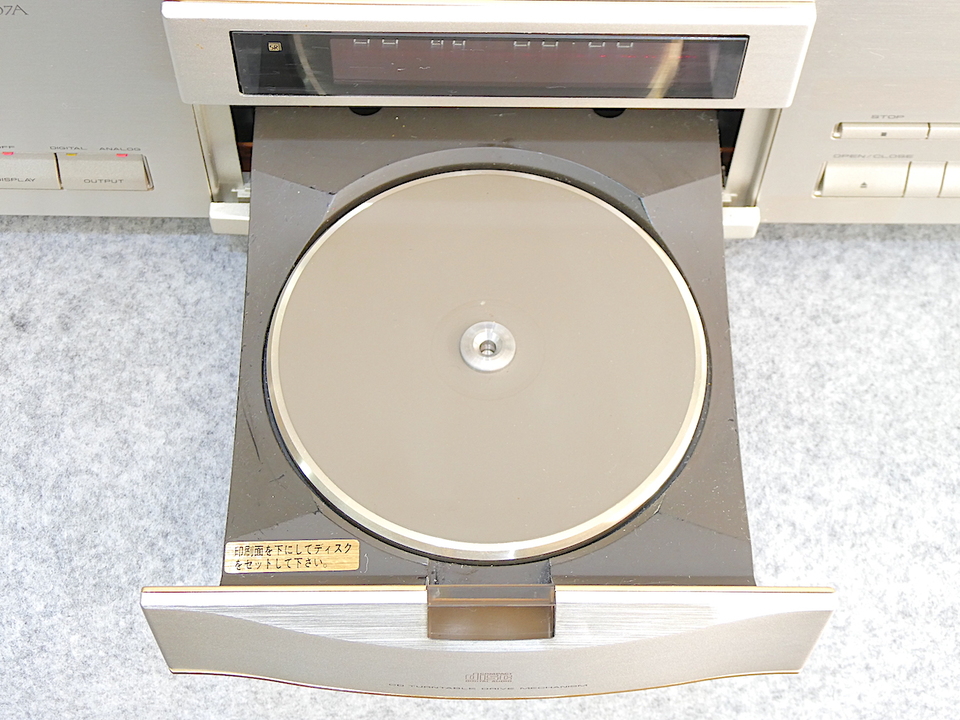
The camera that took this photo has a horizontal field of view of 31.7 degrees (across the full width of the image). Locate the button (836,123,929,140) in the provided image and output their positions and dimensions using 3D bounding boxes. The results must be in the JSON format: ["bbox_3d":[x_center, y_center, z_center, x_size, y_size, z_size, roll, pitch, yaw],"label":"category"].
[{"bbox_3d":[0.120,-0.068,0.501,0.026,0.007,0.003,0,62,-1],"label":"button"}]

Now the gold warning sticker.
[{"bbox_3d":[-0.047,0.049,0.424,0.034,0.001,0.008,0,62,-1],"label":"gold warning sticker"}]

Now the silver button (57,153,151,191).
[{"bbox_3d":[-0.116,-0.058,0.520,0.027,0.016,0.004,0,62,-1],"label":"silver button"}]

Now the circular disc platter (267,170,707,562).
[{"bbox_3d":[0.002,-0.002,0.456,0.119,0.007,0.119,0,62,-1],"label":"circular disc platter"}]

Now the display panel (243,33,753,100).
[{"bbox_3d":[0.003,-0.083,0.469,0.140,0.028,0.005,0,62,-1],"label":"display panel"}]

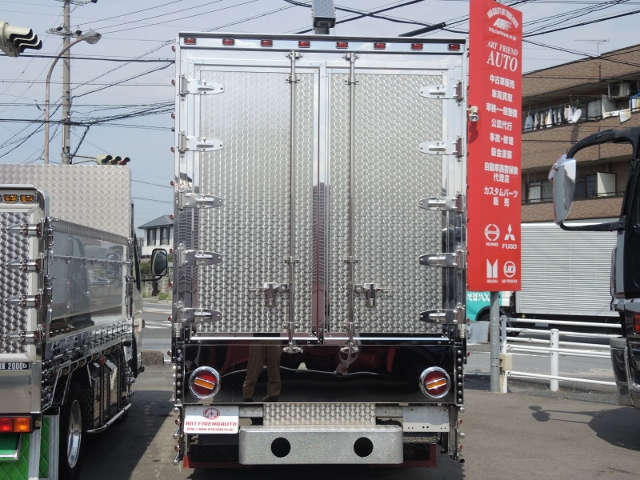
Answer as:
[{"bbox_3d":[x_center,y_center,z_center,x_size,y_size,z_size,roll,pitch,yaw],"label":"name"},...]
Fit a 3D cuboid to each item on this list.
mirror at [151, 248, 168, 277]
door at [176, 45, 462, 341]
[{"bbox_3d":[-1.819,0.256,9.650,0.169,0.315,0.090,0,-3,5],"label":"mirror"},{"bbox_3d":[0.011,-0.277,5.270,1.752,1.809,0.100,0,-3,-4],"label":"door"}]

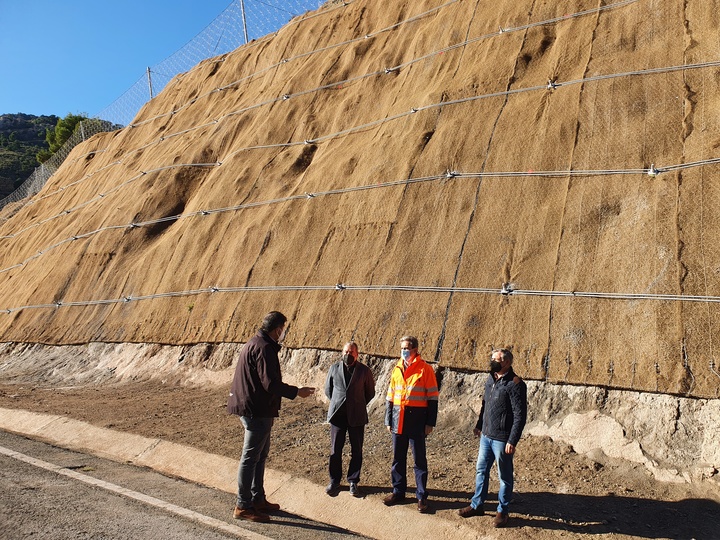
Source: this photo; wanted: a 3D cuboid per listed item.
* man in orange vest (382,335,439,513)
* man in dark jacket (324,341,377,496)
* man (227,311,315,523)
[{"bbox_3d":[0.526,1.585,5.685,0.560,1.770,0.400,-3,-7,28],"label":"man in orange vest"},{"bbox_3d":[-0.109,1.686,6.228,0.560,1.710,0.370,-1,-6,11],"label":"man in dark jacket"},{"bbox_3d":[-0.800,1.273,4.834,0.700,1.800,0.540,2,-7,-20],"label":"man"}]

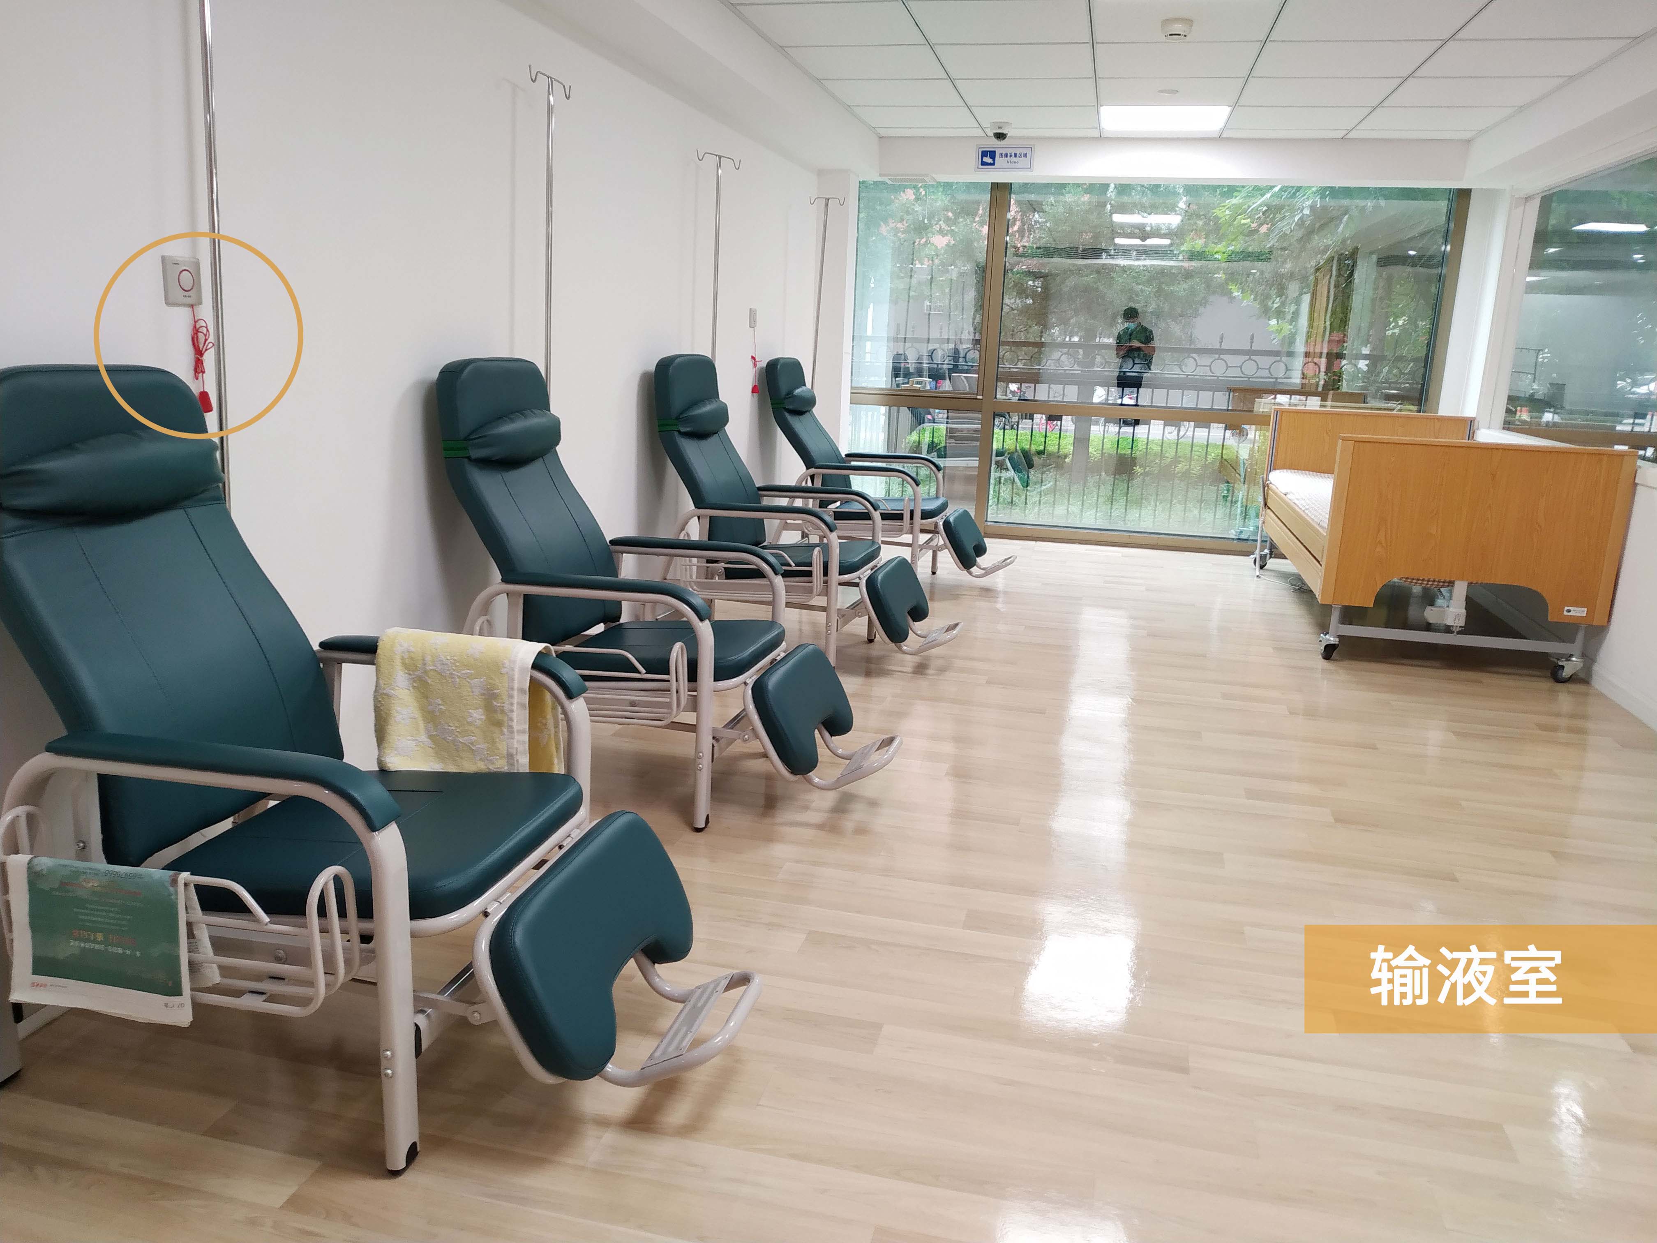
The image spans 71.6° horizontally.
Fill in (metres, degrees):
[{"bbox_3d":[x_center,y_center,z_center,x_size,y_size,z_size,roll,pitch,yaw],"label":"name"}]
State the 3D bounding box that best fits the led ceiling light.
[{"bbox_3d":[1.692,-2.542,5.811,0.600,0.030,0.600,6,14,13],"label":"led ceiling light"}]

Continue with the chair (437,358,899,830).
[{"bbox_3d":[-0.361,-0.099,3.020,1.171,1.095,0.710,6,14,13],"label":"chair"}]

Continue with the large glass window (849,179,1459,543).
[{"bbox_3d":[1.815,-1.518,6.991,3.465,2.142,0.100,6,14,13],"label":"large glass window"}]

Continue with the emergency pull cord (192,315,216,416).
[{"bbox_3d":[-1.174,-0.484,2.157,0.030,0.185,0.055,6,14,13],"label":"emergency pull cord"}]

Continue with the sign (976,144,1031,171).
[{"bbox_3d":[0.999,-2.634,6.532,0.317,0.140,0.010,6,14,13],"label":"sign"}]

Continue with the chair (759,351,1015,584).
[{"bbox_3d":[0.315,-0.734,5.721,1.171,1.095,0.710,6,14,13],"label":"chair"}]

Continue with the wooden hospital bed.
[{"bbox_3d":[2.751,-0.472,5.487,1.066,0.916,2.104,6,14,13],"label":"wooden hospital bed"}]

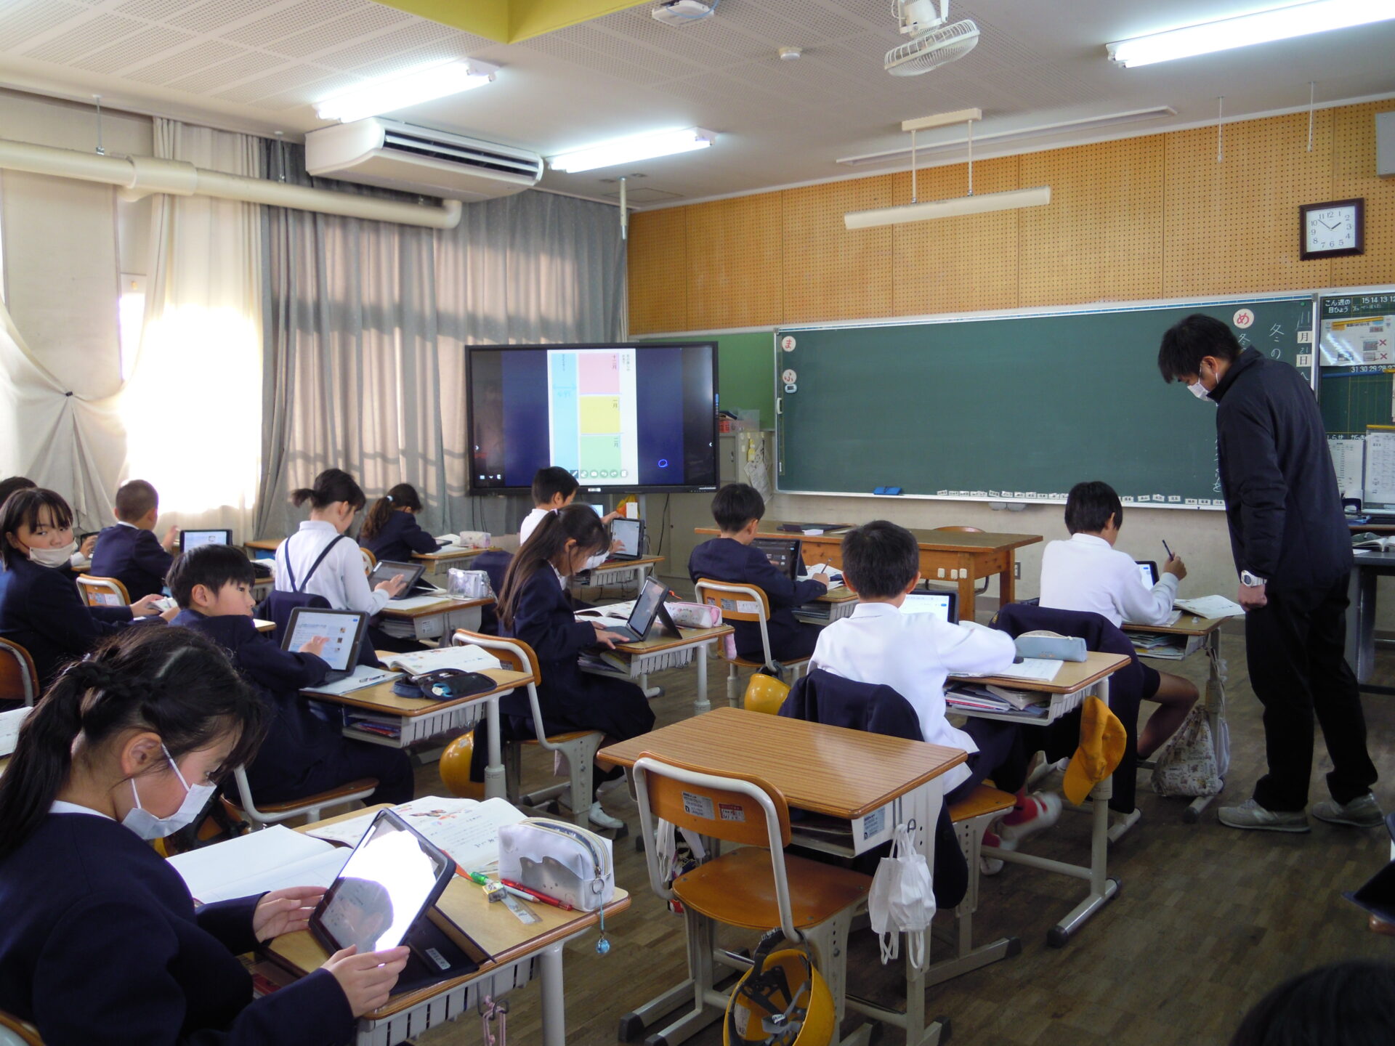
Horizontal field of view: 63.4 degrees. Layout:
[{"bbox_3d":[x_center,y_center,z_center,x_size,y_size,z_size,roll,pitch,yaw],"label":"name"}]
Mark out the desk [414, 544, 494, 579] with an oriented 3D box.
[{"bbox_3d":[-1.435,0.465,6.199,0.650,0.663,0.450,4,7,39],"label":"desk"}]

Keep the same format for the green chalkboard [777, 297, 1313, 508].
[{"bbox_3d":[2.003,-0.754,7.403,3.600,1.210,0.080,4,7,40],"label":"green chalkboard"}]

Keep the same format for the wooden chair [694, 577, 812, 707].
[{"bbox_3d":[0.266,0.566,4.566,0.390,0.710,0.460,4,8,38],"label":"wooden chair"}]

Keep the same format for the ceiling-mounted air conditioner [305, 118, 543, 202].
[{"bbox_3d":[-1.527,-2.066,6.540,0.640,0.235,1.260,4,8,38],"label":"ceiling-mounted air conditioner"}]

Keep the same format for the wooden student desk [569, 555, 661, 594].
[{"bbox_3d":[-0.578,0.504,5.629,0.650,0.670,0.450,4,7,39],"label":"wooden student desk"}]

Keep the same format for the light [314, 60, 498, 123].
[{"bbox_3d":[-1.489,-2.149,5.680,1.250,0.100,0.200,4,7,39],"label":"light"}]

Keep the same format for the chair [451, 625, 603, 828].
[{"bbox_3d":[-0.468,0.683,3.572,0.390,0.710,0.460,4,8,38],"label":"chair"}]

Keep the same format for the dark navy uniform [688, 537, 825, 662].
[{"bbox_3d":[0.214,0.271,4.370,0.450,0.500,0.460,4,7,39],"label":"dark navy uniform"}]

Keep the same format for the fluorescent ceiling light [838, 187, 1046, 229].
[{"bbox_3d":[1.451,-1.849,6.680,1.270,0.135,0.180,3,7,36],"label":"fluorescent ceiling light"}]

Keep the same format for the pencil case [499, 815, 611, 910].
[{"bbox_3d":[-0.215,0.511,1.709,0.190,0.088,0.066,4,7,39],"label":"pencil case"}]

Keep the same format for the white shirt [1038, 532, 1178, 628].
[{"bbox_3d":[1.344,0.236,3.710,0.420,0.440,0.420,3,7,38],"label":"white shirt"}]

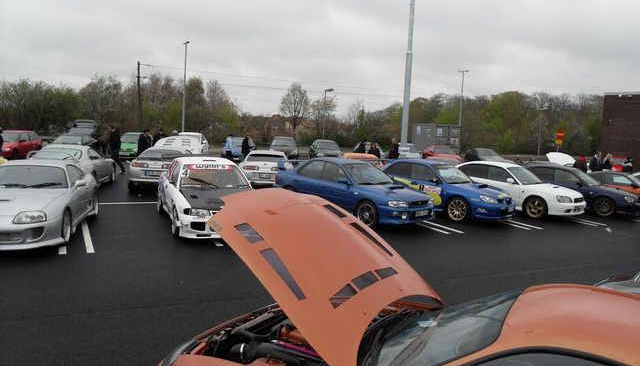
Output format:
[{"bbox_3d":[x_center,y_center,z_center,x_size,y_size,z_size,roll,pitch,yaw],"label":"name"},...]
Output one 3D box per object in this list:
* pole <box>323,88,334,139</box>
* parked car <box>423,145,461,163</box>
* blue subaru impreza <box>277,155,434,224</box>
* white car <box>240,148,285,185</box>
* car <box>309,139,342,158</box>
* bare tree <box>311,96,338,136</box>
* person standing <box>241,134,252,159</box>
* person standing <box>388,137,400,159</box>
[{"bbox_3d":[0.625,-5.201,43.202,0.950,5.280,0.250,5,7,15],"label":"pole"},{"bbox_3d":[8.427,-1.799,36.432,1.720,1.360,4.250,2,6,-12],"label":"parked car"},{"bbox_3d":[0.769,0.133,12.957,1.690,1.400,4.350,-3,9,-44],"label":"blue subaru impreza"},{"bbox_3d":[-1.930,-0.544,18.770,1.810,1.280,4.500,3,6,-6],"label":"white car"},{"bbox_3d":[0.359,-2.010,33.842,1.700,1.420,4.300,2,6,-9],"label":"car"},{"bbox_3d":[0.184,-5.477,47.270,2.500,4.880,2.500,3,6,0],"label":"bare tree"},{"bbox_3d":[-3.786,-1.689,26.914,0.350,1.720,0.500,8,7,40],"label":"person standing"},{"bbox_3d":[4.032,-1.341,27.411,0.500,1.780,0.350,6,7,30],"label":"person standing"}]

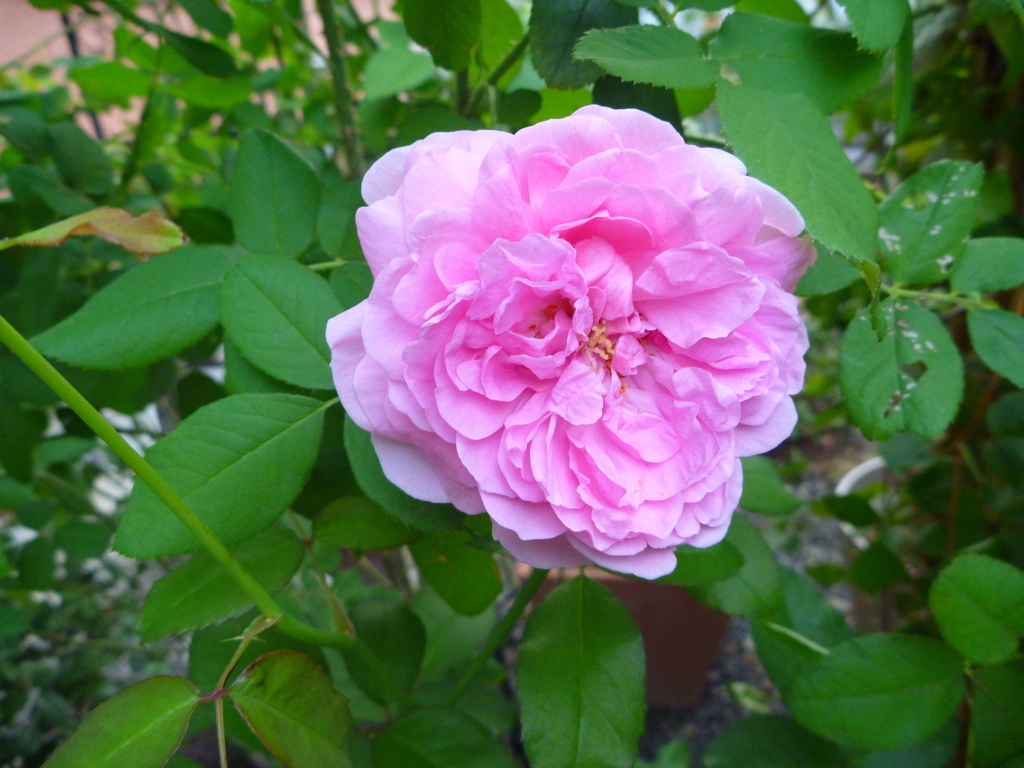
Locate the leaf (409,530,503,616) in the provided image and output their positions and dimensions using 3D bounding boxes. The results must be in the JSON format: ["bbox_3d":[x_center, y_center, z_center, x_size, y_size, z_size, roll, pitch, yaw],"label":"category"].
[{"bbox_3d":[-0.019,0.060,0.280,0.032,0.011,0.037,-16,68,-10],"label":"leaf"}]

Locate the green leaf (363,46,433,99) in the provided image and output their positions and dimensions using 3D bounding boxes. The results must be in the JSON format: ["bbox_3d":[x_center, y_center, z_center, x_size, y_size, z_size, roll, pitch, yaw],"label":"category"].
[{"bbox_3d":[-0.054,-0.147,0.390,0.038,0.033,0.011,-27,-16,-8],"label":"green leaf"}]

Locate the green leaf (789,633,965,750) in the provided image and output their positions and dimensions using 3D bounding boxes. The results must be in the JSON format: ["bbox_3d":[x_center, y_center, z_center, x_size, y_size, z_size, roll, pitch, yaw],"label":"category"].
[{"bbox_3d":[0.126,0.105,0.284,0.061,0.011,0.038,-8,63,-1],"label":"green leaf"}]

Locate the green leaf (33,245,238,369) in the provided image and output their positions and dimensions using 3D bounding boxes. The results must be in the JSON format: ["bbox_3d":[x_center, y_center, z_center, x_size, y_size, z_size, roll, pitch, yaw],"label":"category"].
[{"bbox_3d":[-0.102,-0.023,0.229,0.055,0.010,0.030,-25,58,-14],"label":"green leaf"}]

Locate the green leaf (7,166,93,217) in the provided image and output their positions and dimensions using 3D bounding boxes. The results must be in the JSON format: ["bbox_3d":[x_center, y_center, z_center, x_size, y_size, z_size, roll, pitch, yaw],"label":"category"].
[{"bbox_3d":[-0.222,-0.092,0.398,0.051,0.009,0.021,25,50,17],"label":"green leaf"}]

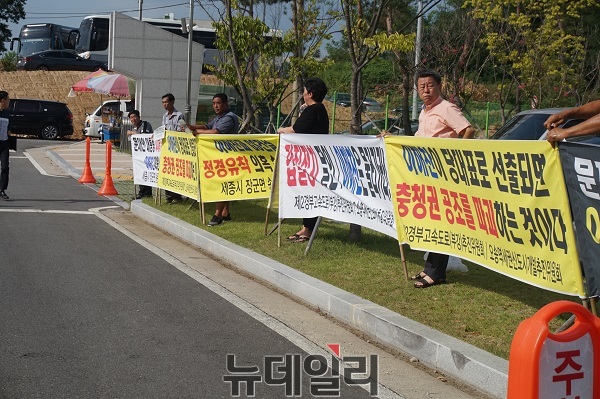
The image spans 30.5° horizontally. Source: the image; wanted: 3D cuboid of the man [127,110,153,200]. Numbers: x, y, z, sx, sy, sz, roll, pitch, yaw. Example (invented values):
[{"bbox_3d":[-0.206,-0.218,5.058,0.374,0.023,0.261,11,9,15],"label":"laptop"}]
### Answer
[{"bbox_3d":[-2.610,-0.758,18.100,0.480,1.450,0.520,-1,6,-41],"label":"man"}]

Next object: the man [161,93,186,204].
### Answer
[{"bbox_3d":[-1.957,-0.789,17.000,0.520,1.690,0.400,6,6,38],"label":"man"}]

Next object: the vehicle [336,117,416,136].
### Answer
[{"bbox_3d":[4.301,-3.685,61.000,4.650,1.470,1.830,1,5,-22],"label":"vehicle"}]

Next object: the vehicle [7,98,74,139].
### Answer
[{"bbox_3d":[-12.500,-3.651,48.800,5.050,1.760,1.950,3,4,-5],"label":"vehicle"}]

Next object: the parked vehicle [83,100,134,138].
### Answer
[{"bbox_3d":[-7.650,-3.722,51.500,5.000,1.970,1.750,2,4,-9],"label":"parked vehicle"}]

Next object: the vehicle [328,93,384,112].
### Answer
[{"bbox_3d":[4.141,-7.273,82.000,1.820,1.450,4.650,0,6,-38],"label":"vehicle"}]

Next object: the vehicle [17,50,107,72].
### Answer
[{"bbox_3d":[-12.508,-7.203,58.500,4.900,1.470,1.860,2,5,-19],"label":"vehicle"}]

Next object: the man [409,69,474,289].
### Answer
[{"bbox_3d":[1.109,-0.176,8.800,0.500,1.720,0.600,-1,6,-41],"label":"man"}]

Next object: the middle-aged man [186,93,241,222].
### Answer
[{"bbox_3d":[-1.102,-0.510,14.000,0.580,1.670,0.550,0,5,-32],"label":"middle-aged man"}]

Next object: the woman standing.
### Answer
[{"bbox_3d":[0.046,-0.408,11.200,0.480,1.640,0.520,3,4,0],"label":"woman standing"}]

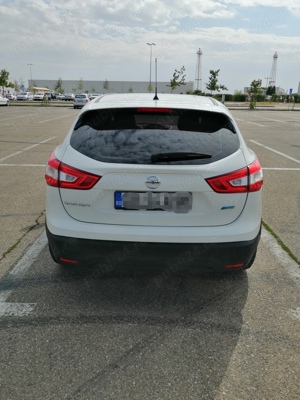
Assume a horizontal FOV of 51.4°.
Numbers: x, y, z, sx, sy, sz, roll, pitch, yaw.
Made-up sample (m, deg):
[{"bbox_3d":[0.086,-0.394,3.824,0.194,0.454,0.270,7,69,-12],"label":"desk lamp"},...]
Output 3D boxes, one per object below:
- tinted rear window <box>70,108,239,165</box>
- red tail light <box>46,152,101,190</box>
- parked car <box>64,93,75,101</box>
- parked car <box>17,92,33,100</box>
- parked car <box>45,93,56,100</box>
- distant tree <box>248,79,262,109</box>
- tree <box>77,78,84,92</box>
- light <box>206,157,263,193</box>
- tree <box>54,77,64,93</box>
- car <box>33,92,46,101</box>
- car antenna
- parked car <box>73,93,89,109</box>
[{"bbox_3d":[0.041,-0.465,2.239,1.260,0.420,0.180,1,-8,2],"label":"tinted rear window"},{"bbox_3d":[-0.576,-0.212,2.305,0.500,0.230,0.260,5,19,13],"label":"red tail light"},{"bbox_3d":[-16.909,-21.719,66.194,1.770,1.460,4.350,1,19,2],"label":"parked car"},{"bbox_3d":[-25.969,-21.334,64.561,1.770,1.500,4.300,1,19,2],"label":"parked car"},{"bbox_3d":[-20.434,-21.180,64.400,1.770,1.480,4.300,1,19,2],"label":"parked car"},{"bbox_3d":[13.199,-13.244,38.850,1.900,3.700,1.900,1,19,2],"label":"distant tree"},{"bbox_3d":[-17.318,-27.567,77.967,2.000,5.100,2.000,1,19,2],"label":"tree"},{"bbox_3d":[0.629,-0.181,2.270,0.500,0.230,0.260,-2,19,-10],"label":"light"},{"bbox_3d":[-22.097,-27.146,76.181,2.500,5.200,2.500,1,19,2],"label":"tree"},{"bbox_3d":[-22.728,-21.250,64.465,1.770,1.500,4.300,1,19,2],"label":"car"},{"bbox_3d":[0.053,-0.954,2.485,0.050,0.365,0.060,1,49,2],"label":"car antenna"},{"bbox_3d":[-7.592,-11.512,36.329,1.710,1.500,4.100,1,19,2],"label":"parked car"}]

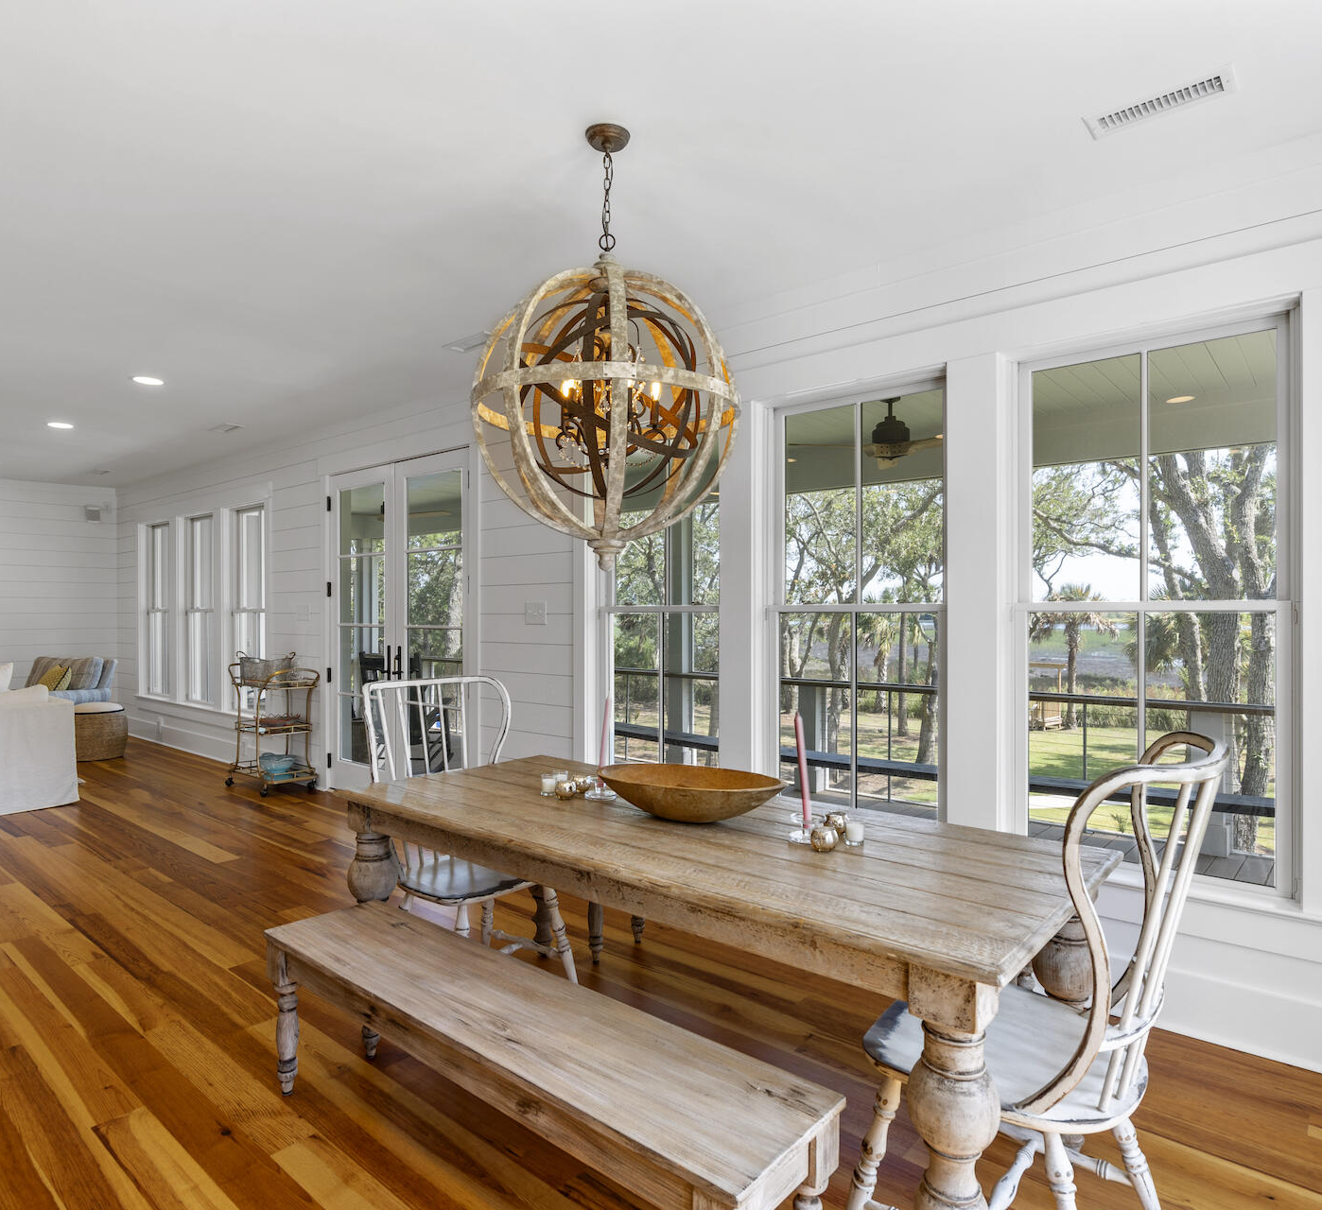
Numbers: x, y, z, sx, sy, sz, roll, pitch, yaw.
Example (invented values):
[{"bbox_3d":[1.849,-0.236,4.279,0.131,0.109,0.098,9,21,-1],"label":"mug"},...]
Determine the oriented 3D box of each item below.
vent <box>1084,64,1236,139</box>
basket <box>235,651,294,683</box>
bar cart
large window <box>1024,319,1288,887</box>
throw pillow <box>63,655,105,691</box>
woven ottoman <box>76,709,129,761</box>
[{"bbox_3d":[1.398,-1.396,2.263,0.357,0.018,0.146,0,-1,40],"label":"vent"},{"bbox_3d":[-2.999,0.475,6.169,0.475,0.238,0.208,0,-1,40],"label":"basket"},{"bbox_3d":[-3.019,0.951,6.248,0.680,0.925,0.410,0,-1,40],"label":"bar cart"},{"bbox_3d":[1.621,-0.007,2.719,0.800,1.770,0.090,0,-1,40],"label":"large window"},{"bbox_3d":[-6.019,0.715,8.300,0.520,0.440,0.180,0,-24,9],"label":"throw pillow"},{"bbox_3d":[-5.449,1.225,7.746,0.544,0.483,0.544,0,-1,40],"label":"woven ottoman"}]

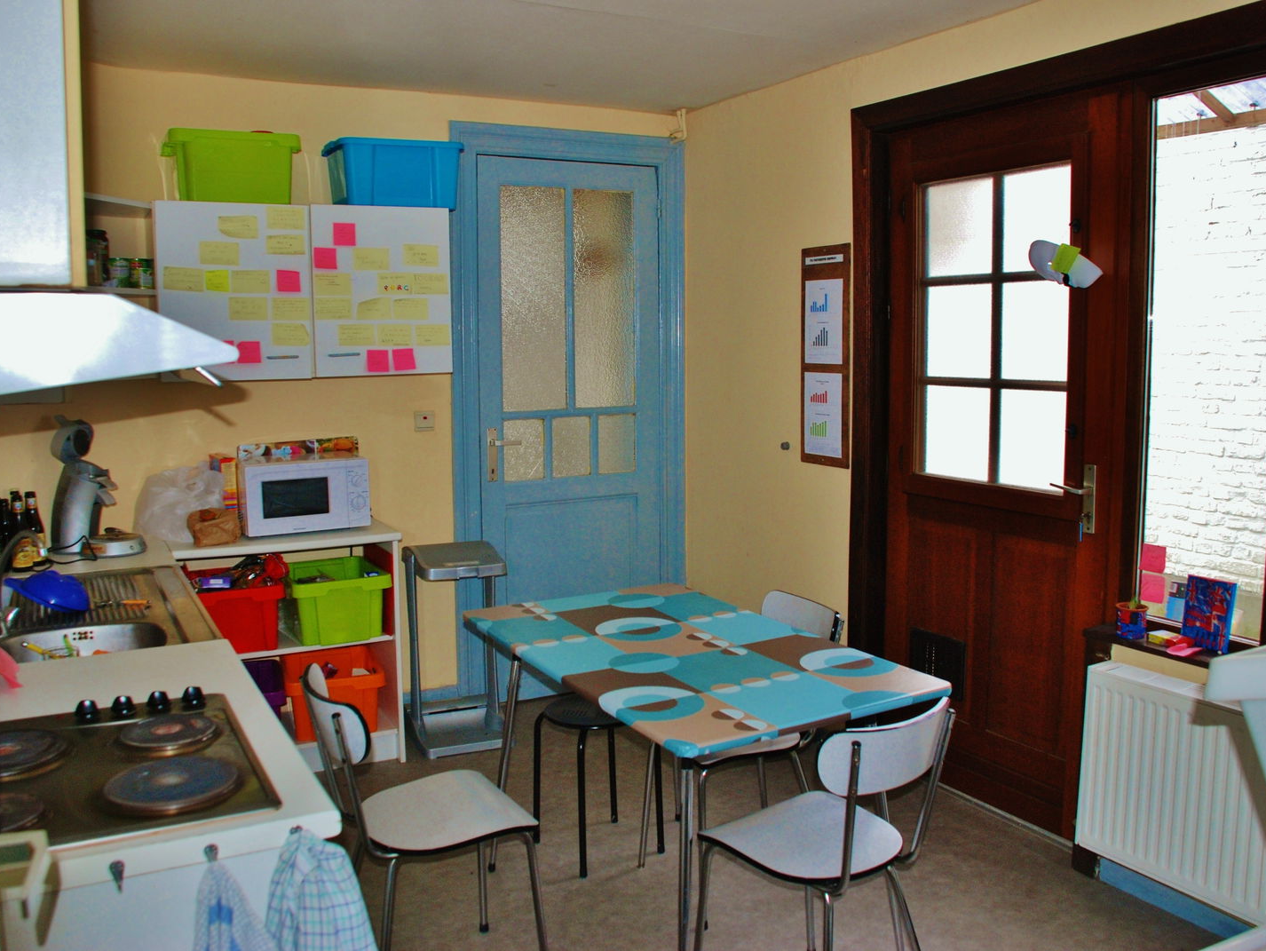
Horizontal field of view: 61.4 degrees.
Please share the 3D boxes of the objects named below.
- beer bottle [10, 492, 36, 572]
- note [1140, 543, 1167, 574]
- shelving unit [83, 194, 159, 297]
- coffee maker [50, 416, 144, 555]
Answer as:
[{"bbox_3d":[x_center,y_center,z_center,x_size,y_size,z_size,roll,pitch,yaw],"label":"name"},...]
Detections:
[{"bbox_3d":[-1.764,0.164,3.070,0.065,0.230,0.065,-5,9,-29],"label":"beer bottle"},{"bbox_3d":[1.405,0.225,2.868,0.004,0.076,0.075,-5,9,-29],"label":"note"},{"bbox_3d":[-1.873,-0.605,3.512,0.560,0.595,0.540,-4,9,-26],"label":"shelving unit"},{"bbox_3d":[-1.665,0.037,3.302,0.275,0.415,0.190,-2,8,-9],"label":"coffee maker"}]

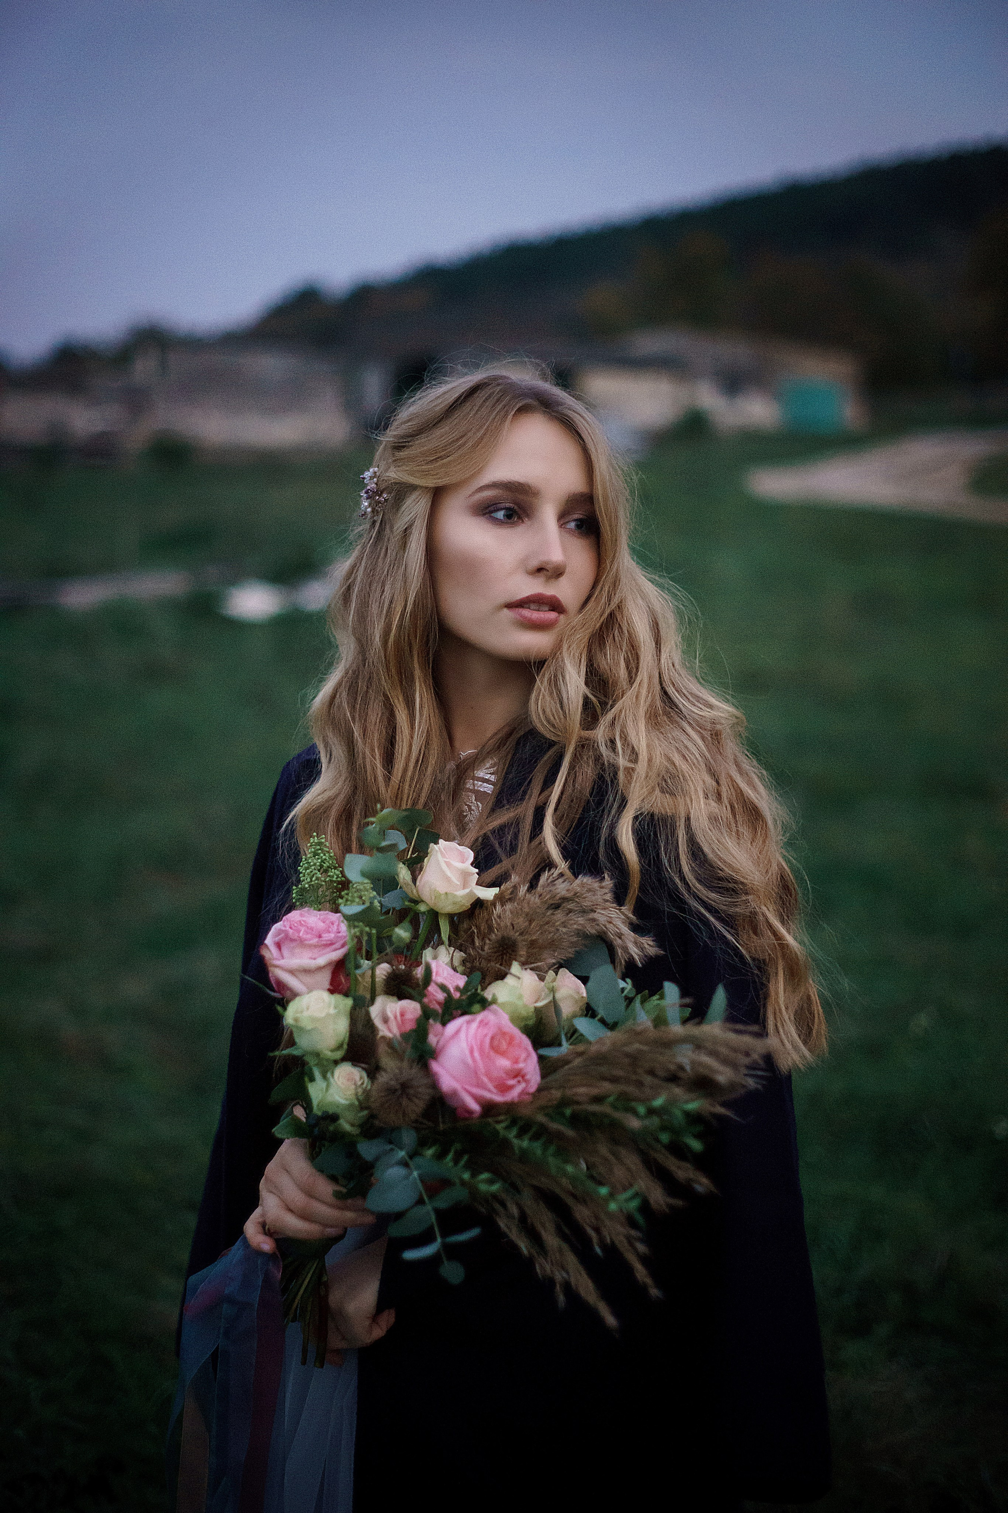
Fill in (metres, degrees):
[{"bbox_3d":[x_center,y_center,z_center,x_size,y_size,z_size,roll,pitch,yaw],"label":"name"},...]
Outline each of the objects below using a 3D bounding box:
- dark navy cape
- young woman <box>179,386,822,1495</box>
[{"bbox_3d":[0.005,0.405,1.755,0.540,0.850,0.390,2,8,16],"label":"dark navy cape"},{"bbox_3d":[0.003,0.520,1.780,0.530,1.680,0.420,2,8,16],"label":"young woman"}]

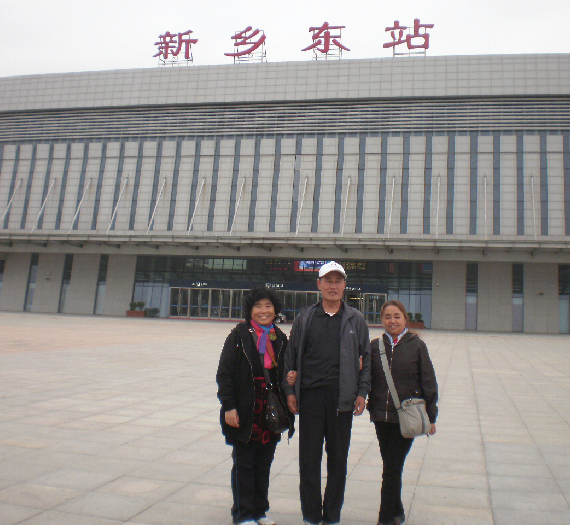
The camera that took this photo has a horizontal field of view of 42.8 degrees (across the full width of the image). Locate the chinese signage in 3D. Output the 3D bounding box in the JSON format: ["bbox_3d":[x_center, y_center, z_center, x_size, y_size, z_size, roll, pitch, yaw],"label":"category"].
[{"bbox_3d":[0.245,-20.404,67.326,26.300,3.300,0.600,1,-3,14],"label":"chinese signage"}]

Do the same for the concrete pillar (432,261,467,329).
[{"bbox_3d":[13.427,2.734,59.473,2.670,5.450,0.900,1,-3,14],"label":"concrete pillar"}]

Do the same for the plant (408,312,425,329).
[{"bbox_3d":[10.385,4.675,58.745,1.800,1.250,0.650,1,-3,14],"label":"plant"}]

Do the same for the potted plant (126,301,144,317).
[{"bbox_3d":[-13.140,4.183,64.611,1.880,1.250,0.650,1,-3,14],"label":"potted plant"}]

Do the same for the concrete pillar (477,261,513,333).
[{"bbox_3d":[16.907,2.810,58.605,2.670,5.450,0.900,1,-3,14],"label":"concrete pillar"}]

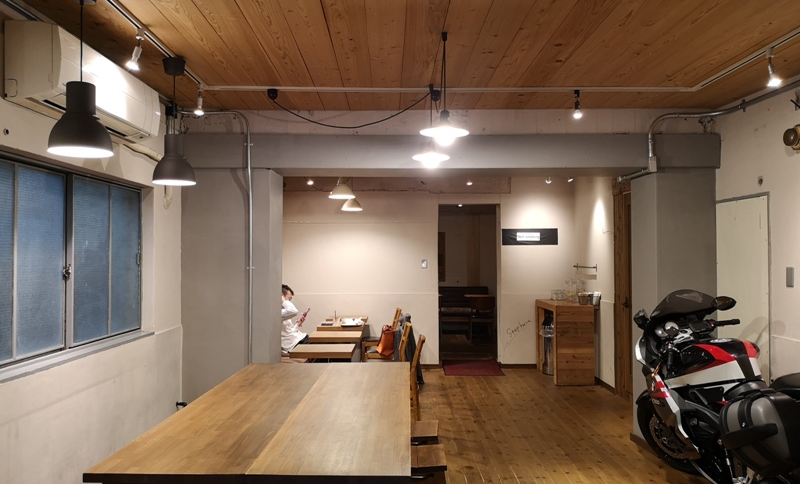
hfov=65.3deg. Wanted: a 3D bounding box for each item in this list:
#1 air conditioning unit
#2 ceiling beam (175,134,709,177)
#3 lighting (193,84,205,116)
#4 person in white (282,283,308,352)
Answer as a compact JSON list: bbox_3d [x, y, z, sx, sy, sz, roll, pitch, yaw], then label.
[{"bbox_3d":[-1.417,-0.683,2.900,0.225,0.300,1.045,0,-1,-1],"label":"air conditioning unit"},{"bbox_3d":[0.364,-0.656,4.773,3.899,0.267,0.517,0,-1,-1],"label":"ceiling beam"},{"bbox_3d":[-1.239,-0.873,3.848,0.060,0.185,0.060,0,-1,-1],"label":"lighting"},{"bbox_3d":[-1.312,1.084,7.090,0.620,1.190,0.480,0,-1,-1],"label":"person in white"}]

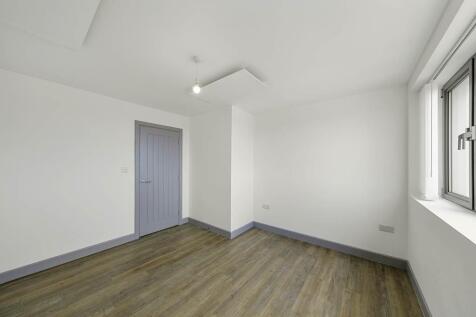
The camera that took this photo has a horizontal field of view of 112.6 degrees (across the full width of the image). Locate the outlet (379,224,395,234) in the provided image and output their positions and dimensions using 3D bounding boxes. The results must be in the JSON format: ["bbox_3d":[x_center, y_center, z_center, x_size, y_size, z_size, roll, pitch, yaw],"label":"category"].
[{"bbox_3d":[1.954,0.932,2.081,0.146,0.086,0.014,-1,-2,38],"label":"outlet"}]

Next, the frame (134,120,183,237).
[{"bbox_3d":[-1.512,0.376,3.114,0.100,2.063,0.932,-1,-2,38],"label":"frame"}]

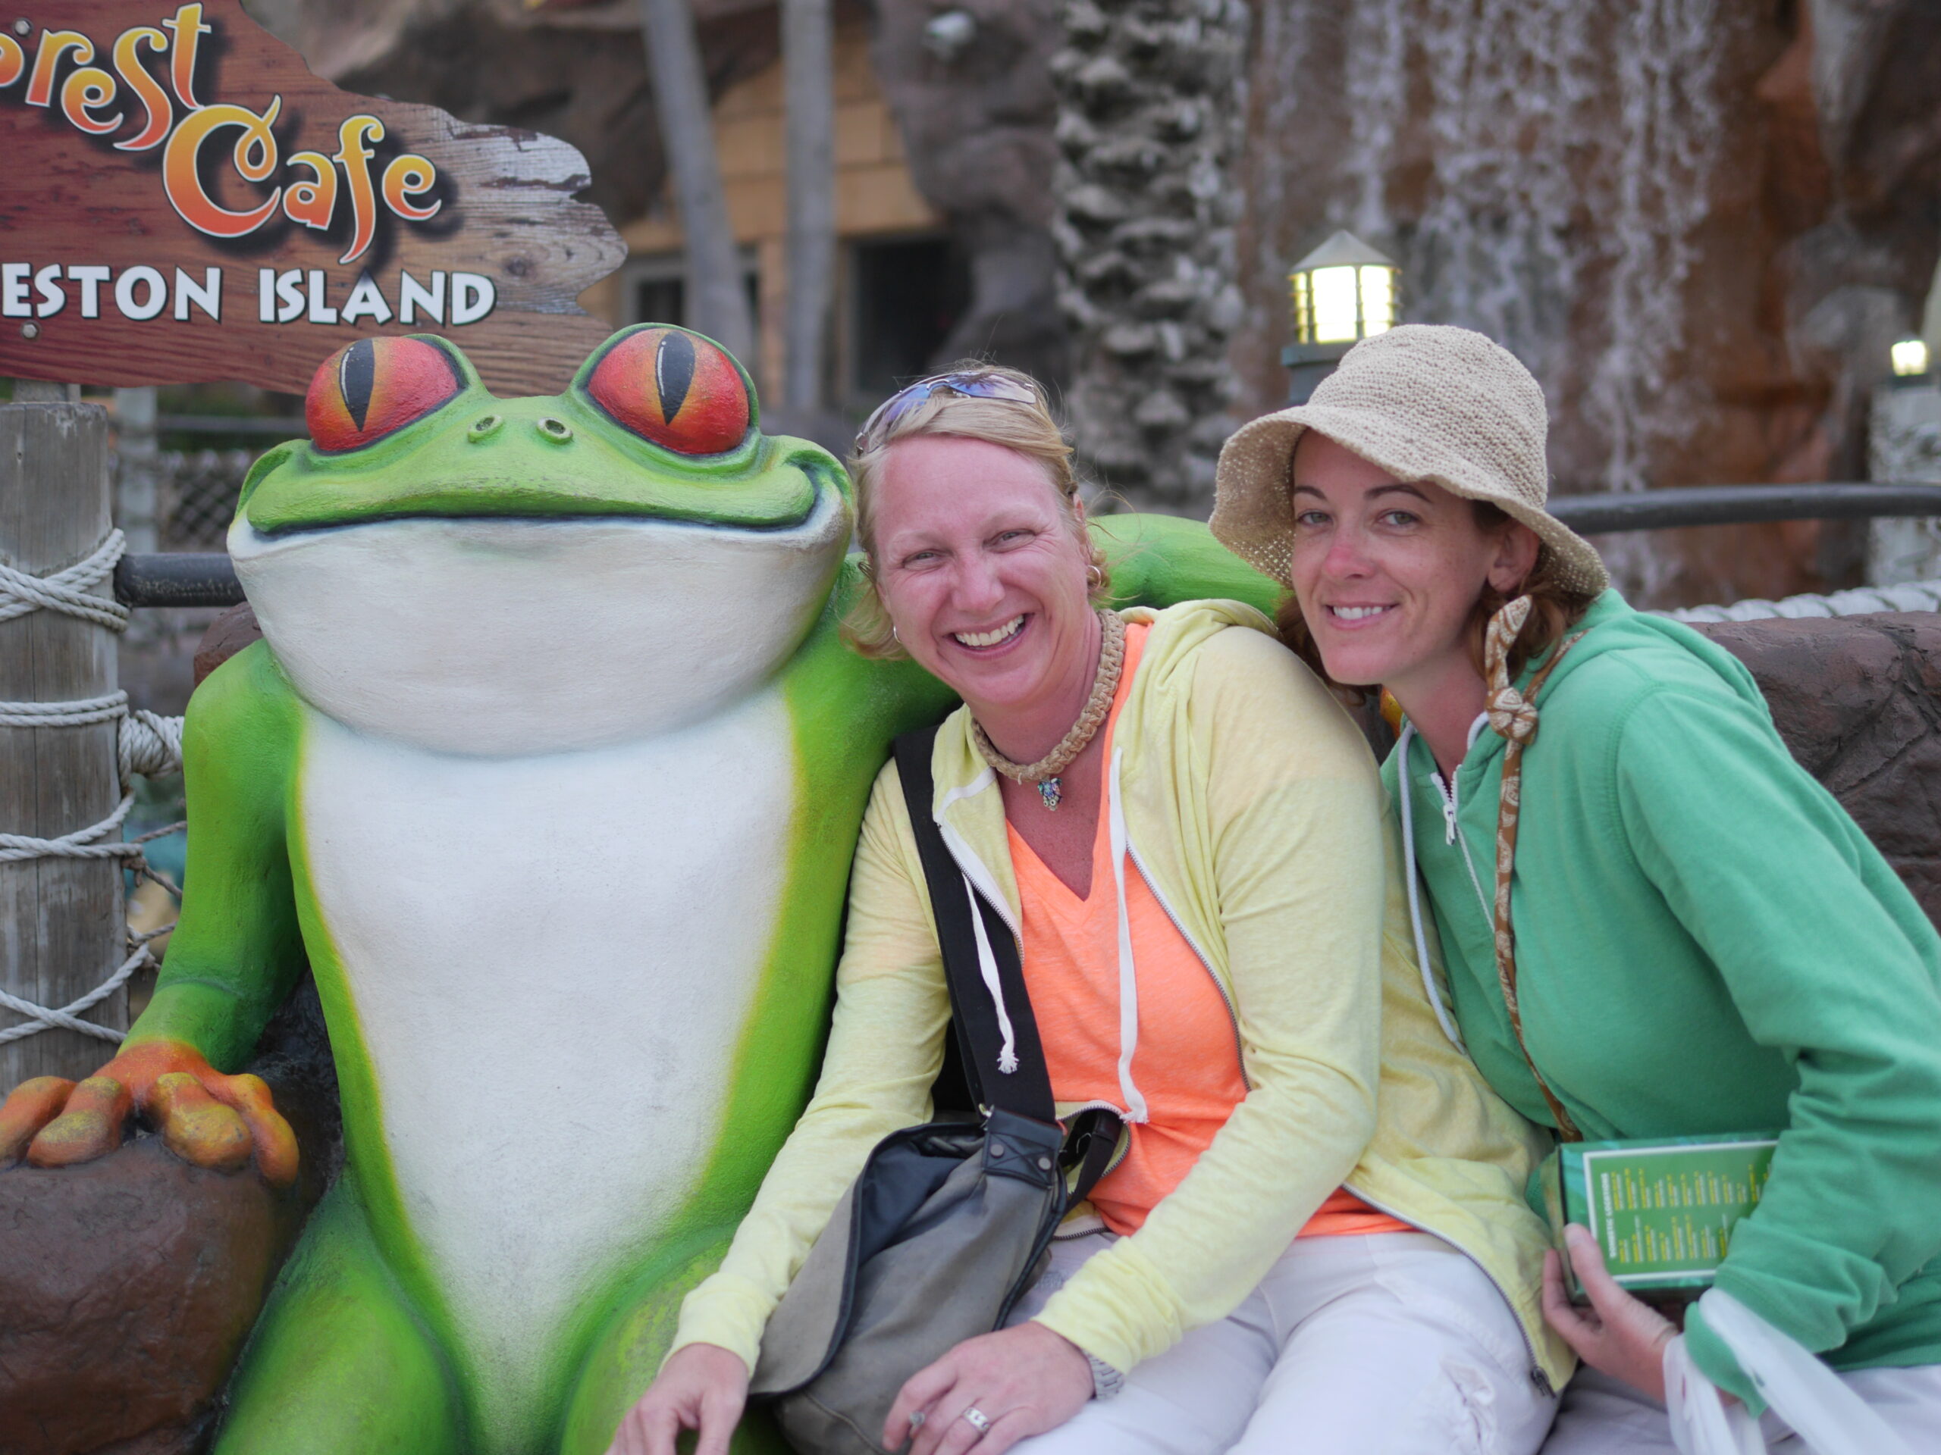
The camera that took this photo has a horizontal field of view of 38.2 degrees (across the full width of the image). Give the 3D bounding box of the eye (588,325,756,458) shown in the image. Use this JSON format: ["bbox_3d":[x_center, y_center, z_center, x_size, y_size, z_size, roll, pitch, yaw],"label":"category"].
[{"bbox_3d":[-0.217,-0.242,2.020,0.118,0.092,0.085,-2,4,-7],"label":"eye"}]

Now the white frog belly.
[{"bbox_3d":[-0.312,0.242,2.060,0.355,0.530,0.180,-1,4,-3],"label":"white frog belly"}]

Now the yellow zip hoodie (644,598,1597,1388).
[{"bbox_3d":[0.153,0.187,1.973,0.520,0.550,0.580,0,4,22],"label":"yellow zip hoodie"}]

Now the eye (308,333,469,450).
[{"bbox_3d":[-0.423,-0.241,2.030,0.108,0.083,0.083,-1,4,3],"label":"eye"}]

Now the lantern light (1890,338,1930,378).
[{"bbox_3d":[4.021,-1.584,12.000,0.165,0.170,0.165,0,4,18],"label":"lantern light"}]

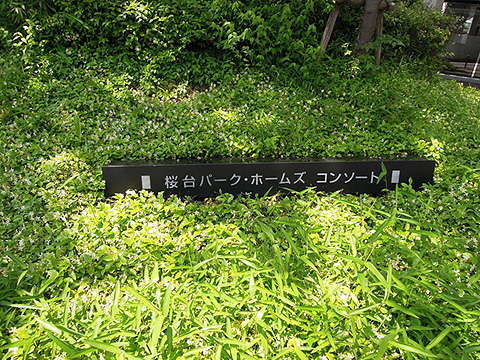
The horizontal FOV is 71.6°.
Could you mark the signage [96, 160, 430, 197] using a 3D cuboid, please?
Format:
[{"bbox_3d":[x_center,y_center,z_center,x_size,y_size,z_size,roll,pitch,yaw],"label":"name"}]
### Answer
[{"bbox_3d":[0.224,-0.017,2.370,2.265,0.240,0.170,-1,17,-3],"label":"signage"}]

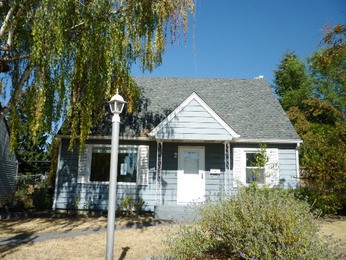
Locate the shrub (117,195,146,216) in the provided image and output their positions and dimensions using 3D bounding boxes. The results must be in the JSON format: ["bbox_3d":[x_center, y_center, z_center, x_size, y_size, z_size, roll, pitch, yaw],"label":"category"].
[{"bbox_3d":[-1.435,2.617,10.030,1.030,0.740,0.780,1,-8,-1],"label":"shrub"}]

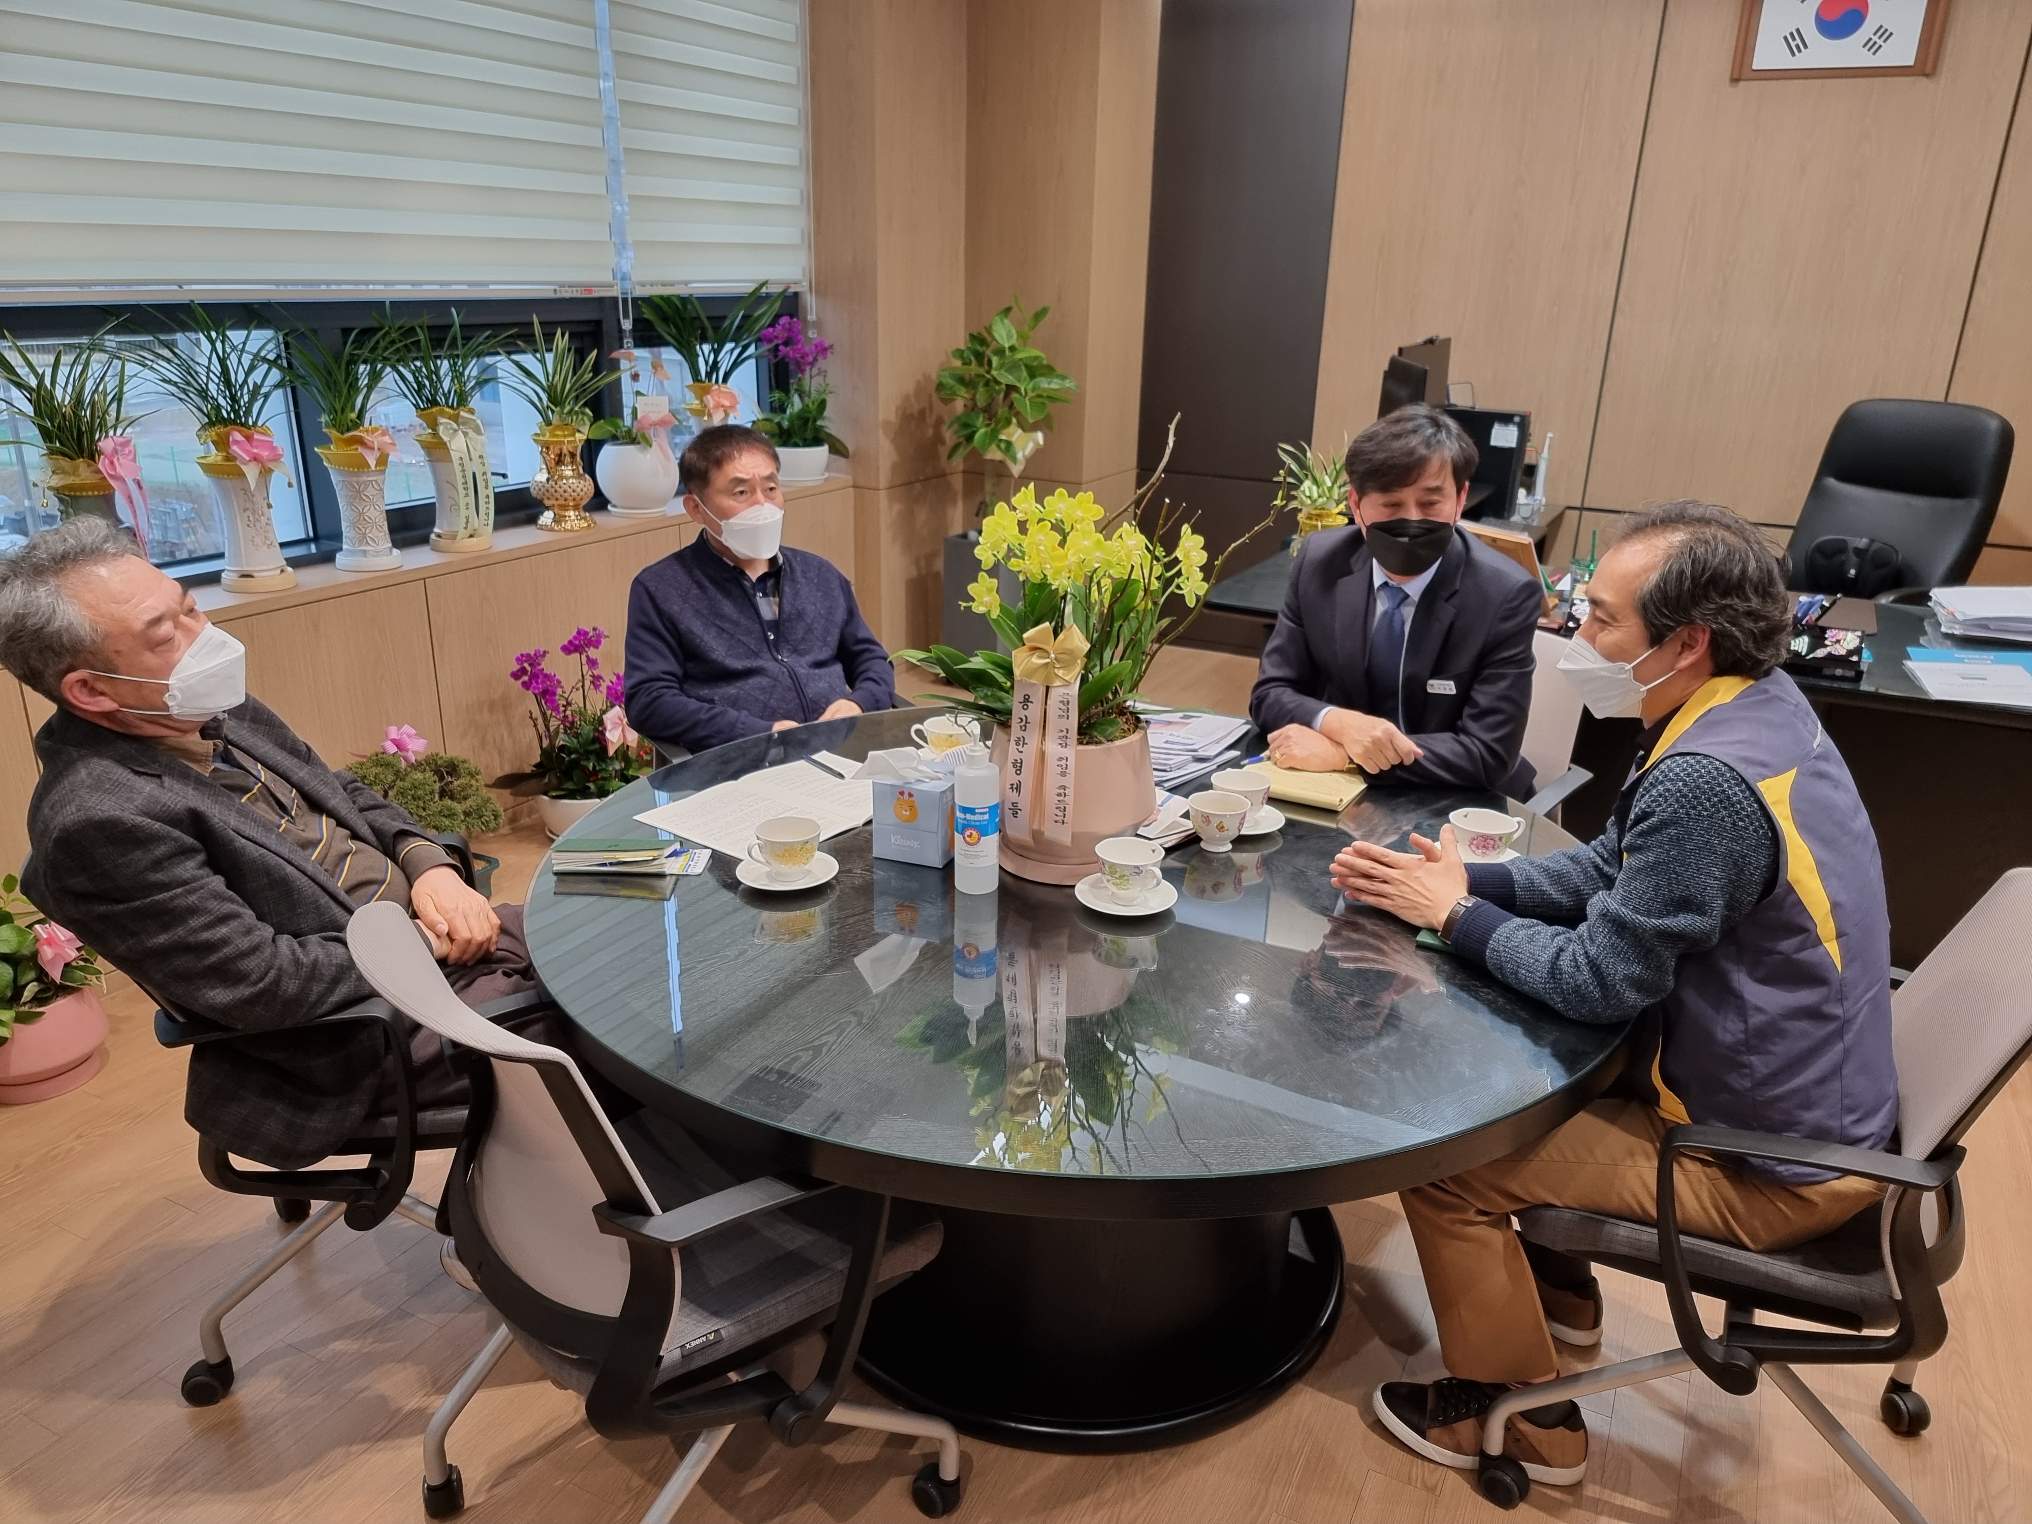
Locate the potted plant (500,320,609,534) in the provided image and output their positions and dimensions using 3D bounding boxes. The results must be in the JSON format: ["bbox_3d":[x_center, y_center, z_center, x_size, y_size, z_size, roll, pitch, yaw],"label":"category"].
[{"bbox_3d":[-1.374,-1.016,4.221,0.320,0.600,0.320,11,21,26],"label":"potted plant"}]

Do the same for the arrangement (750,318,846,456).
[{"bbox_3d":[-0.826,-1.409,5.254,0.340,0.510,0.370,1,19,0],"label":"arrangement"}]

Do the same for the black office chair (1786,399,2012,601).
[{"bbox_3d":[2.603,-0.457,4.345,0.660,1.250,0.720,19,26,41],"label":"black office chair"}]

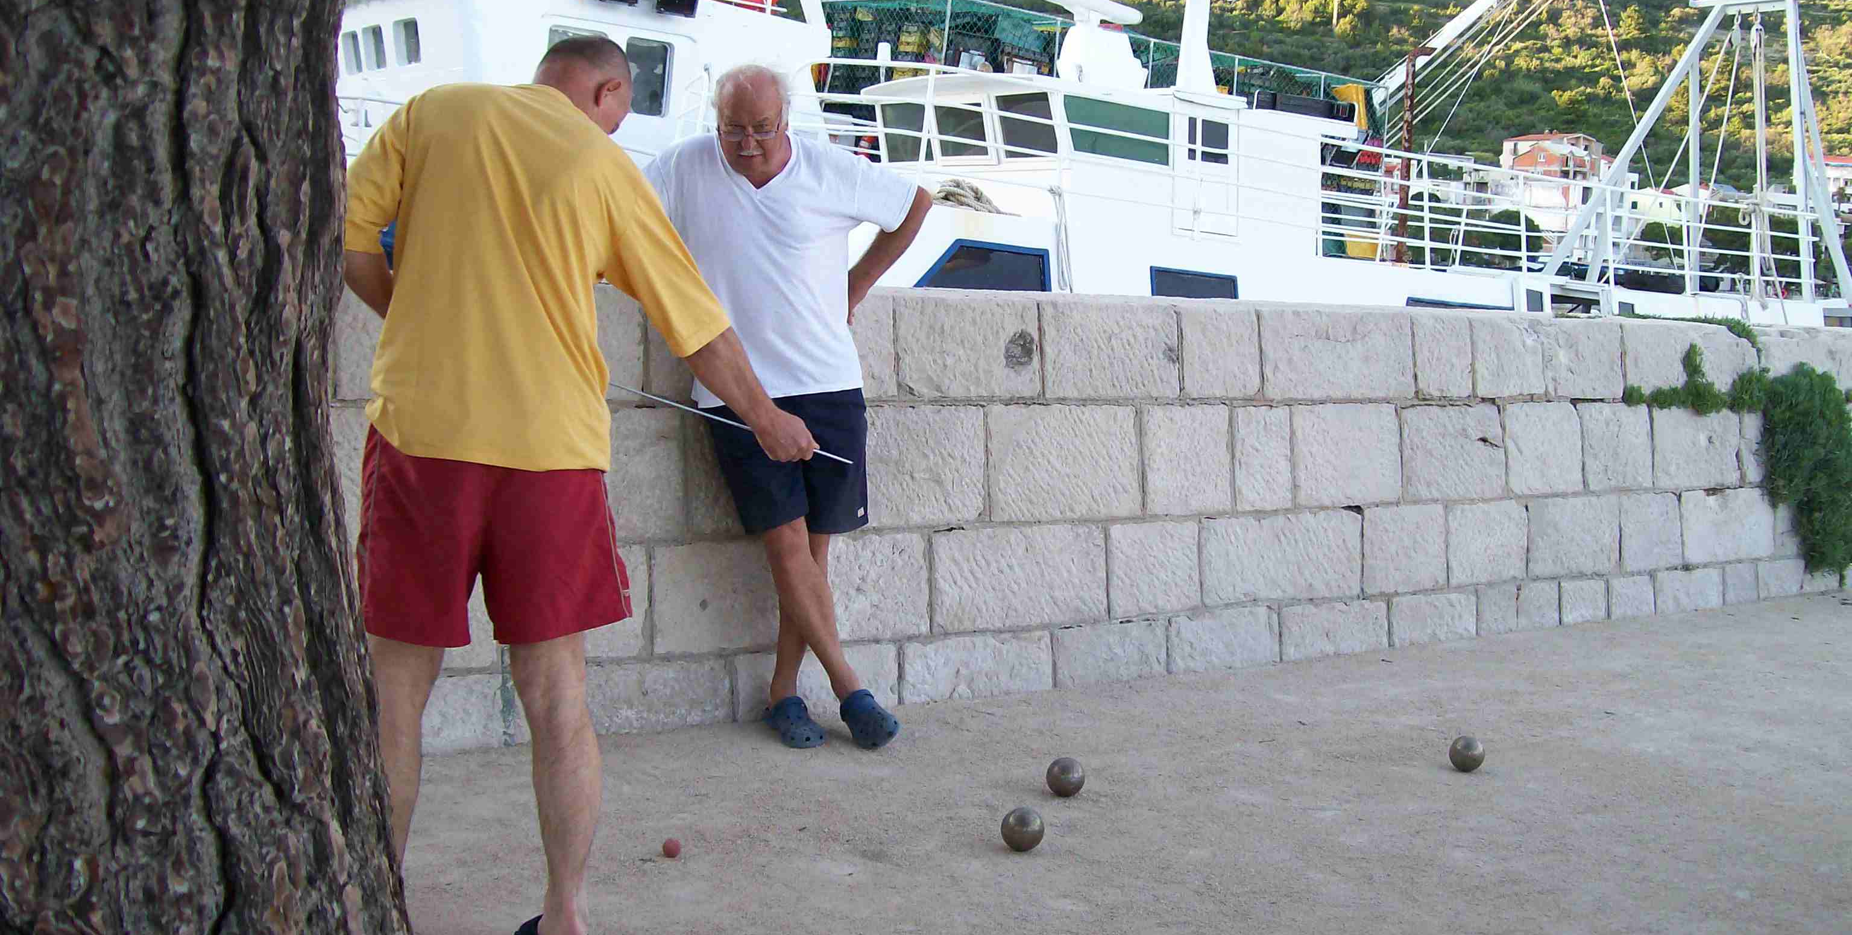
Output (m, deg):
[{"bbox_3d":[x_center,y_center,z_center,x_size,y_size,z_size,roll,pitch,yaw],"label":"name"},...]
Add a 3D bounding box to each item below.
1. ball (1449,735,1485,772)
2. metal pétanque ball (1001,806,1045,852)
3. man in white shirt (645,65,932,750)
[{"bbox_3d":[1.193,0.631,4.245,0.078,0.078,0.078,0,2,0],"label":"ball"},{"bbox_3d":[0.175,0.652,3.475,0.078,0.078,0.078,0,2,0],"label":"metal pétanque ball"},{"bbox_3d":[-0.305,-0.169,4.690,0.650,1.630,0.500,-1,3,-22],"label":"man in white shirt"}]

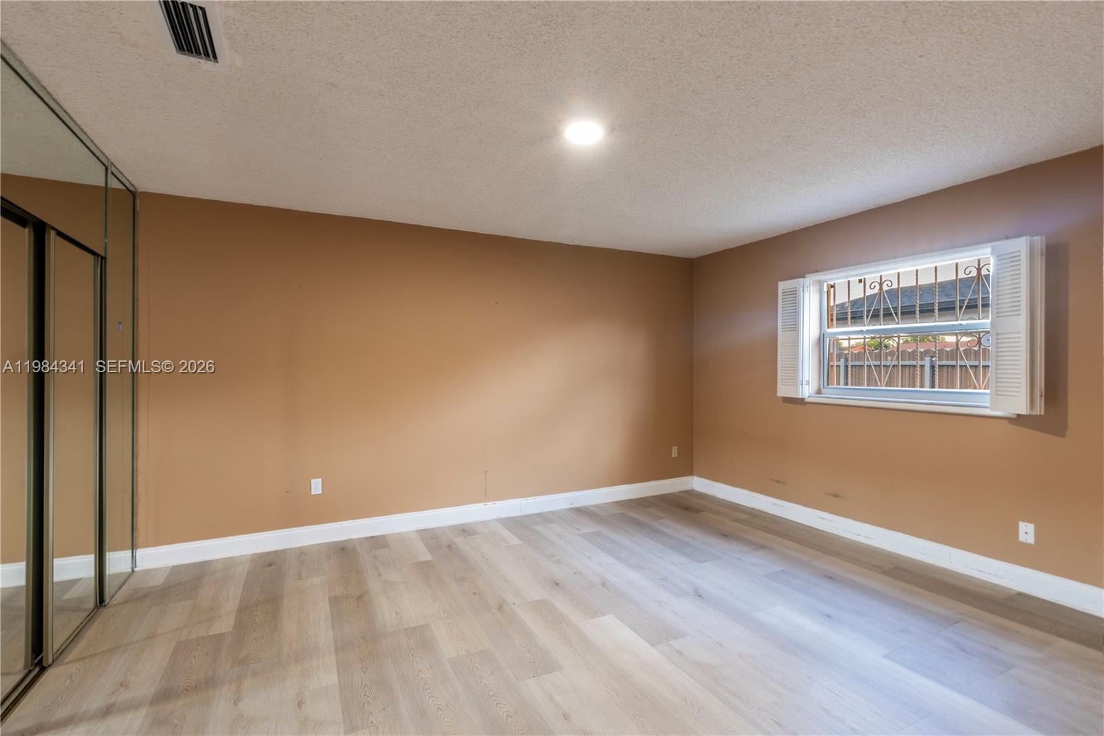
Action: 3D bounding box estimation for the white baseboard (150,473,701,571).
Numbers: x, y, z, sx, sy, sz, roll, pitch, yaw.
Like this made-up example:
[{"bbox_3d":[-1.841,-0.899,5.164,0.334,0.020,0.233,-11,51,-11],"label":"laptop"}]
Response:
[{"bbox_3d":[-0.575,1.222,4.180,4.660,0.140,0.018,0,0,-26],"label":"white baseboard"}]

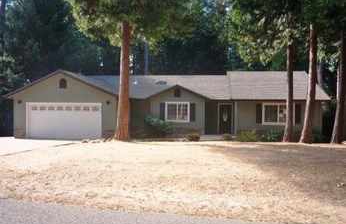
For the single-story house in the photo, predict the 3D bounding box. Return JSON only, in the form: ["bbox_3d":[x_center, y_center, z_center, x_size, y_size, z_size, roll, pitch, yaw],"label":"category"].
[{"bbox_3d":[0.125,-0.770,23.733,20.230,4.890,12.300,1,1,7],"label":"single-story house"}]

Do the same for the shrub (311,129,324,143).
[{"bbox_3d":[8.781,1.473,18.300,0.870,0.810,0.950,1,1,7],"label":"shrub"}]

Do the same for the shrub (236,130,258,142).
[{"bbox_3d":[4.568,1.502,18.400,1.250,0.740,1.100,1,1,7],"label":"shrub"}]

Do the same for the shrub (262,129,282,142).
[{"bbox_3d":[6.131,1.456,18.400,1.200,0.830,1.100,1,1,7],"label":"shrub"}]

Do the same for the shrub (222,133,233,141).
[{"bbox_3d":[3.362,1.550,18.600,0.650,0.460,0.600,1,1,7],"label":"shrub"}]

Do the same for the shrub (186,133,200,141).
[{"bbox_3d":[1.273,1.550,18.500,0.880,0.510,0.850,1,1,7],"label":"shrub"}]

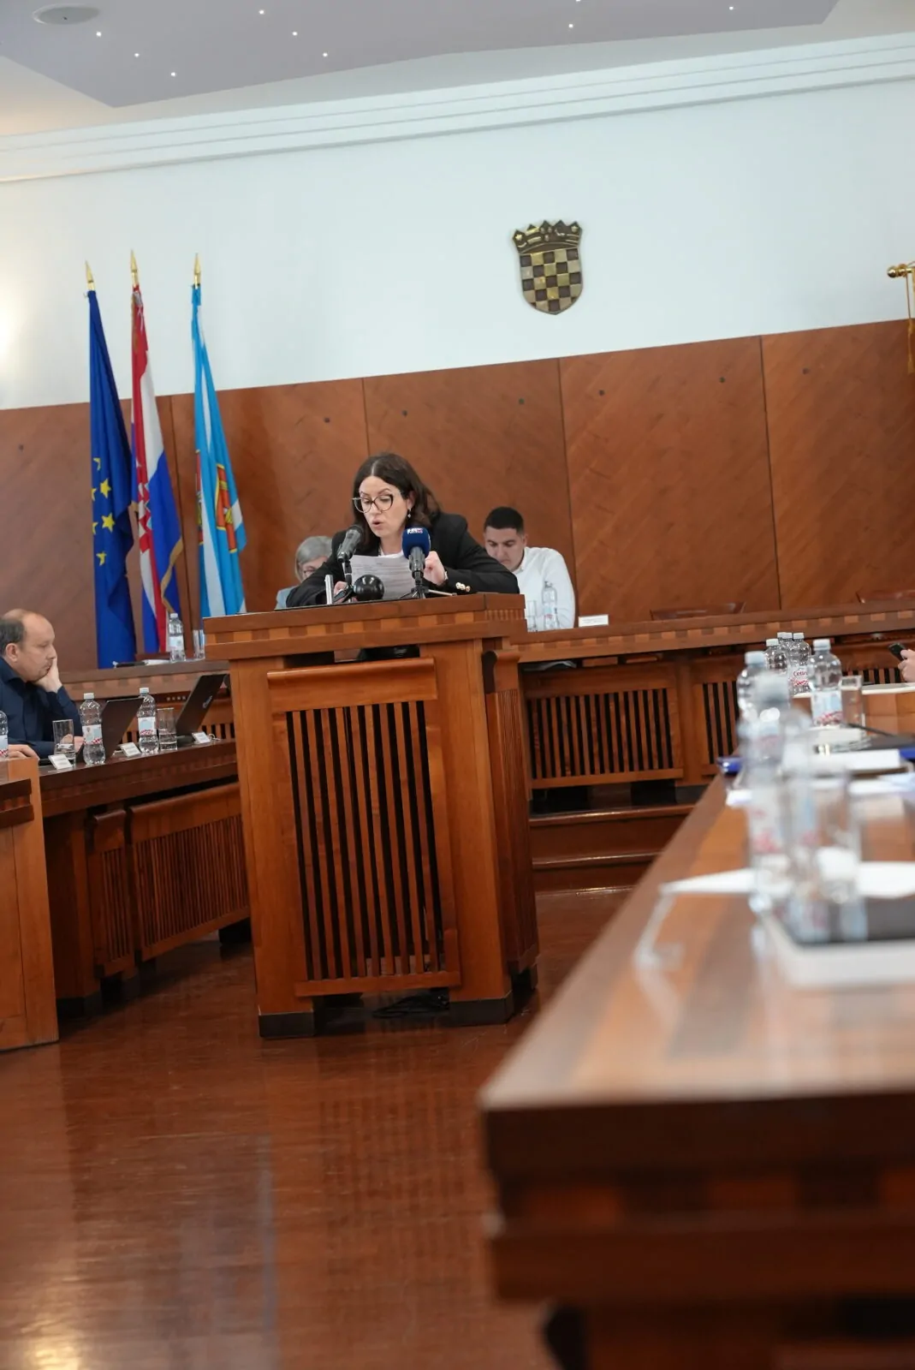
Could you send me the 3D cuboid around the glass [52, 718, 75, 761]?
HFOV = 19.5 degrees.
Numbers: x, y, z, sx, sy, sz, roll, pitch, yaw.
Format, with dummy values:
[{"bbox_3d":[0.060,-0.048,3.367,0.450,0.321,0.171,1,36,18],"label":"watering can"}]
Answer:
[{"bbox_3d":[-1.194,0.172,8.100,0.061,0.135,0.061,-5,1,0],"label":"glass"}]

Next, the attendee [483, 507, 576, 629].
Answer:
[{"bbox_3d":[0.338,-0.152,12.150,0.540,1.290,0.700,-5,1,14],"label":"attendee"}]

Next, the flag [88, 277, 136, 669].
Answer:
[{"bbox_3d":[-1.816,-1.034,14.043,0.260,2.150,0.250,-5,1,8],"label":"flag"}]

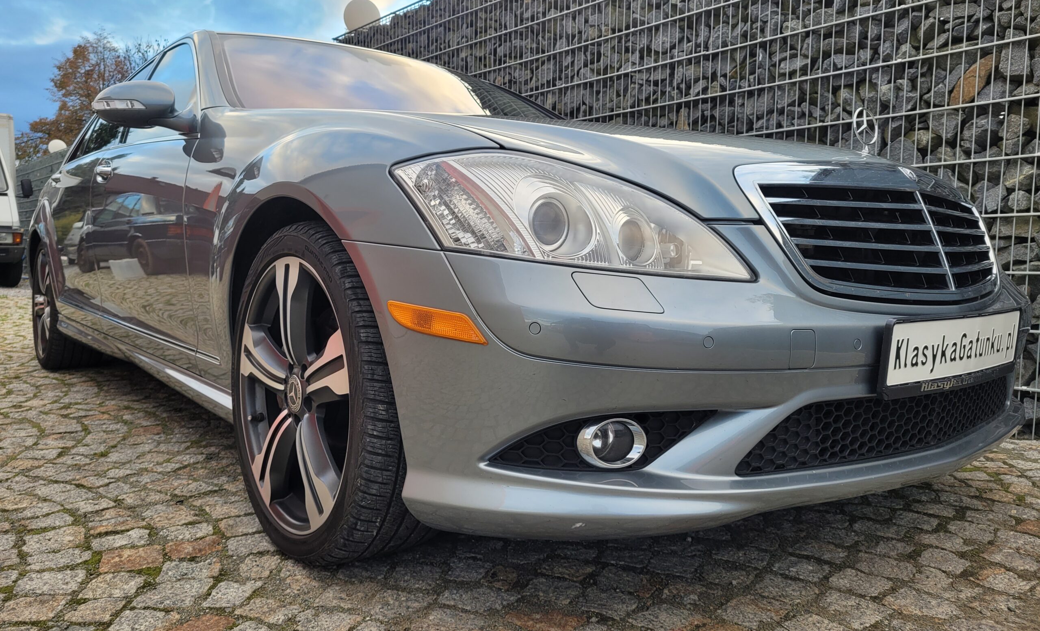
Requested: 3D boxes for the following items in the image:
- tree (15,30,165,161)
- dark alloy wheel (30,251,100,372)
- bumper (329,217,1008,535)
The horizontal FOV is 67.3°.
[{"bbox_3d":[-15.386,-6.018,28.296,5.700,8.462,5.500,-1,5,-30],"label":"tree"},{"bbox_3d":[-2.351,-0.070,4.072,0.257,0.680,0.680,-1,5,-39],"label":"dark alloy wheel"},{"bbox_3d":[0.602,0.082,1.685,1.860,0.490,0.660,-1,5,-39],"label":"bumper"}]

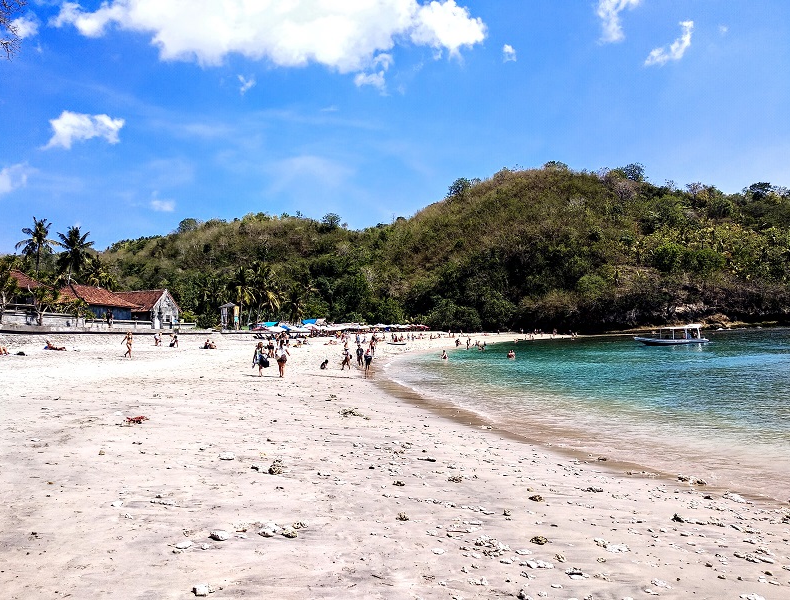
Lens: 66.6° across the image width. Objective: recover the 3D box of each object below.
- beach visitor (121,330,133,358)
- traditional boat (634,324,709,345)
[{"bbox_3d":[-16.261,2.715,36.500,0.550,1.650,0.550,-2,-3,45],"label":"beach visitor"},{"bbox_3d":[41.413,5.167,90.000,11.200,3.000,2.500,0,-2,-12],"label":"traditional boat"}]

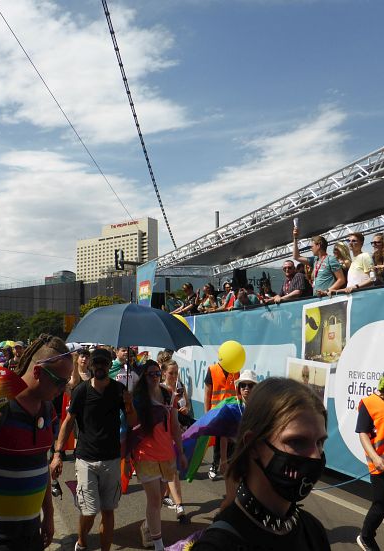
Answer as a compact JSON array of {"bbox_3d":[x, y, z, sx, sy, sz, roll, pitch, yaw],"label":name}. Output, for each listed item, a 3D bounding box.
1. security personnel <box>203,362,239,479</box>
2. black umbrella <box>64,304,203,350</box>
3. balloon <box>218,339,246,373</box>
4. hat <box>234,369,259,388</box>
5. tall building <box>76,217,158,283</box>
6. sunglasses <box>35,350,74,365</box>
[{"bbox_3d":[0.397,1.845,6.891,0.560,1.790,0.360,0,-8,-10],"label":"security personnel"},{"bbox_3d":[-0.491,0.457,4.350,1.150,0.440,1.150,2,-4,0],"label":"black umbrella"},{"bbox_3d":[0.444,0.898,5.600,0.295,0.360,0.295,-1,-8,0],"label":"balloon"},{"bbox_3d":[0.605,1.135,5.650,0.270,0.155,0.290,-2,-8,6],"label":"hat"},{"bbox_3d":[-59.214,7.791,397.512,71.000,96.000,17.000,-6,-9,33],"label":"tall building"},{"bbox_3d":[-0.550,0.332,2.050,0.160,0.050,0.145,-19,-14,21],"label":"sunglasses"}]

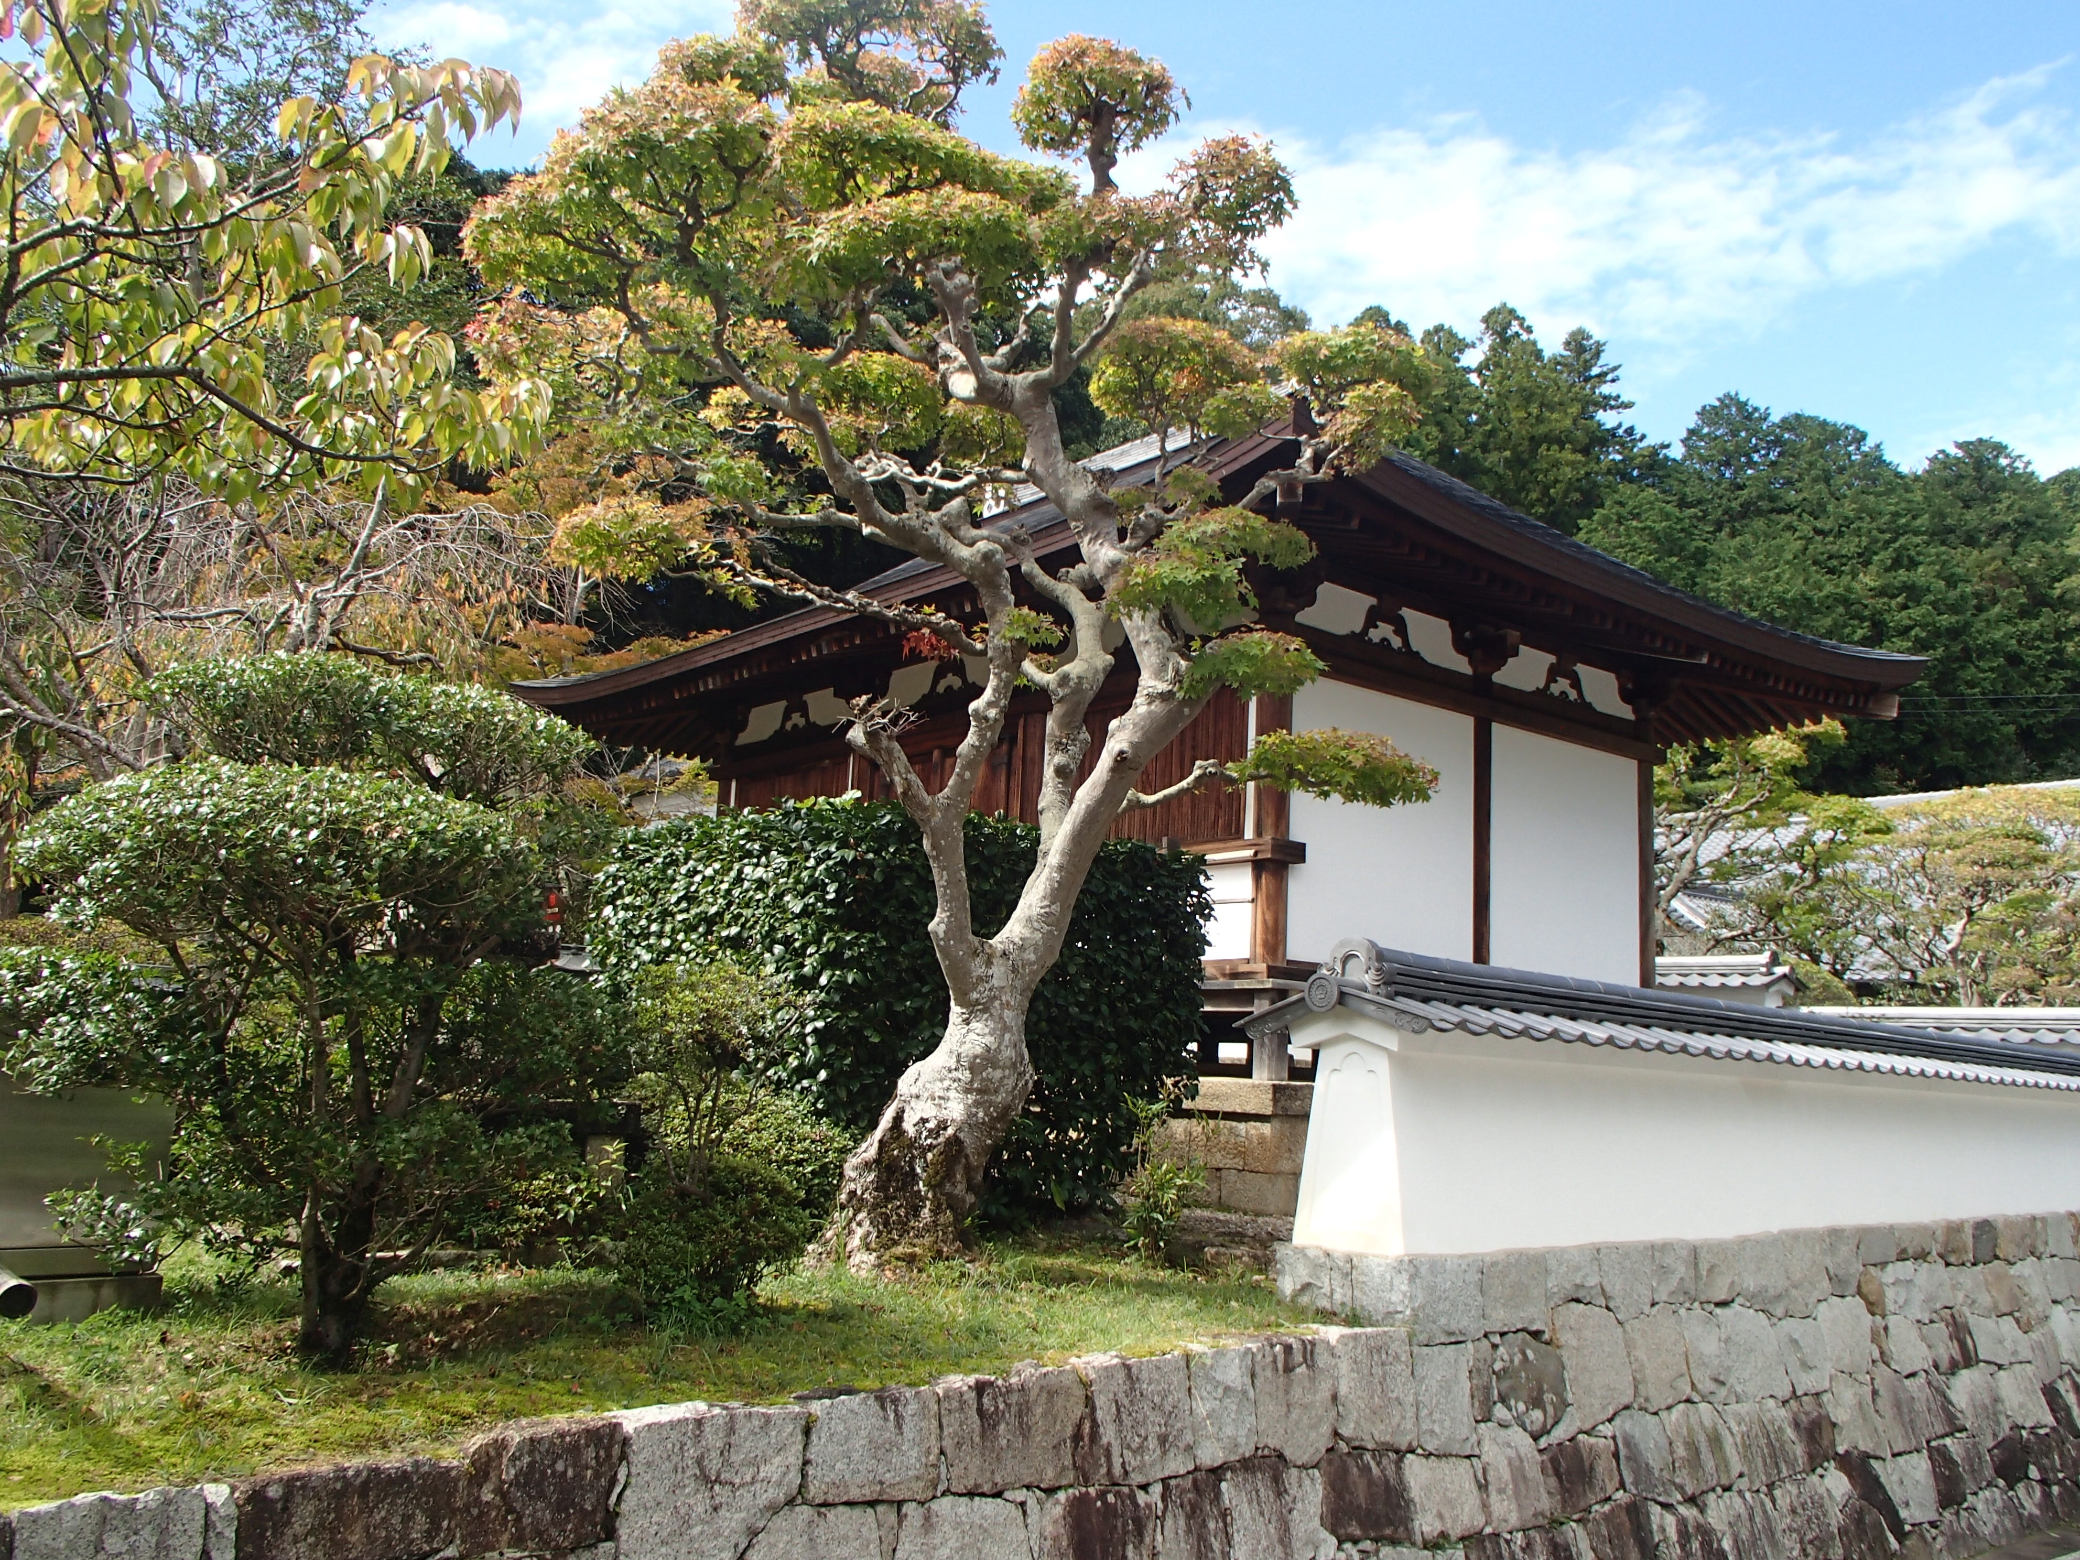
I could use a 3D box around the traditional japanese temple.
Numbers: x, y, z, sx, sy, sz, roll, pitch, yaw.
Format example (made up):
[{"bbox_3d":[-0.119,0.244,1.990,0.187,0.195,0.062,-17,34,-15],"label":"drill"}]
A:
[{"bbox_3d":[0.983,-0.343,16.833,8.100,6.660,11.730,11,-12,-37],"label":"traditional japanese temple"}]

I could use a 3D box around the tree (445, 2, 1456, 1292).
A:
[{"bbox_3d":[-0.408,-0.792,8.211,4.750,6.050,4.000,3,-10,0],"label":"tree"}]

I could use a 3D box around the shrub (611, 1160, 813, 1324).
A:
[{"bbox_3d":[-1.123,1.552,5.863,0.700,0.560,0.660,3,-10,0],"label":"shrub"}]

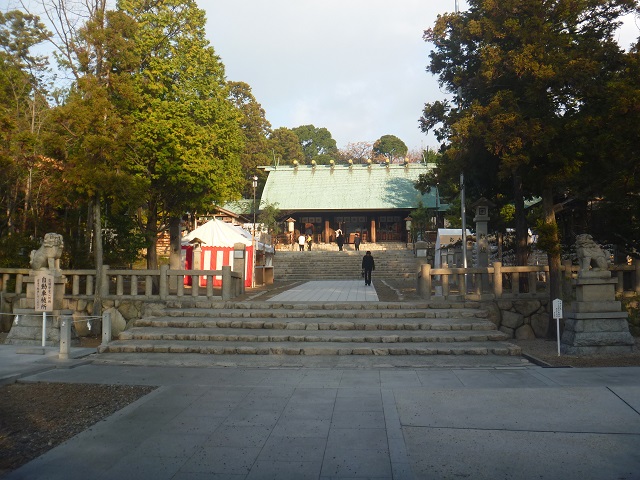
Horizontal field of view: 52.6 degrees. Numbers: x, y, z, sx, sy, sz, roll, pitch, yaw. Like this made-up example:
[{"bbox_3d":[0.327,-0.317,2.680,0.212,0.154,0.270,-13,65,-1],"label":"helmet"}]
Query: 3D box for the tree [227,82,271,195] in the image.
[{"bbox_3d":[-7.425,-6.946,62.000,6.300,16.500,6.300,0,-2,4],"label":"tree"}]

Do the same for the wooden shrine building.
[{"bbox_3d":[2.803,-3.209,58.500,15.300,7.700,11.000,0,-2,4],"label":"wooden shrine building"}]

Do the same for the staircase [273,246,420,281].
[{"bbox_3d":[1.525,1.495,38.700,9.000,1.750,4.300,0,-2,4],"label":"staircase"}]

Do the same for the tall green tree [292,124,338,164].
[{"bbox_3d":[-0.612,-7.820,88.000,8.000,16.500,8.000,0,-2,4],"label":"tall green tree"}]

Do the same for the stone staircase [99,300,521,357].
[{"bbox_3d":[-0.060,2.025,15.600,8.500,0.800,5.000,0,-2,4],"label":"stone staircase"}]

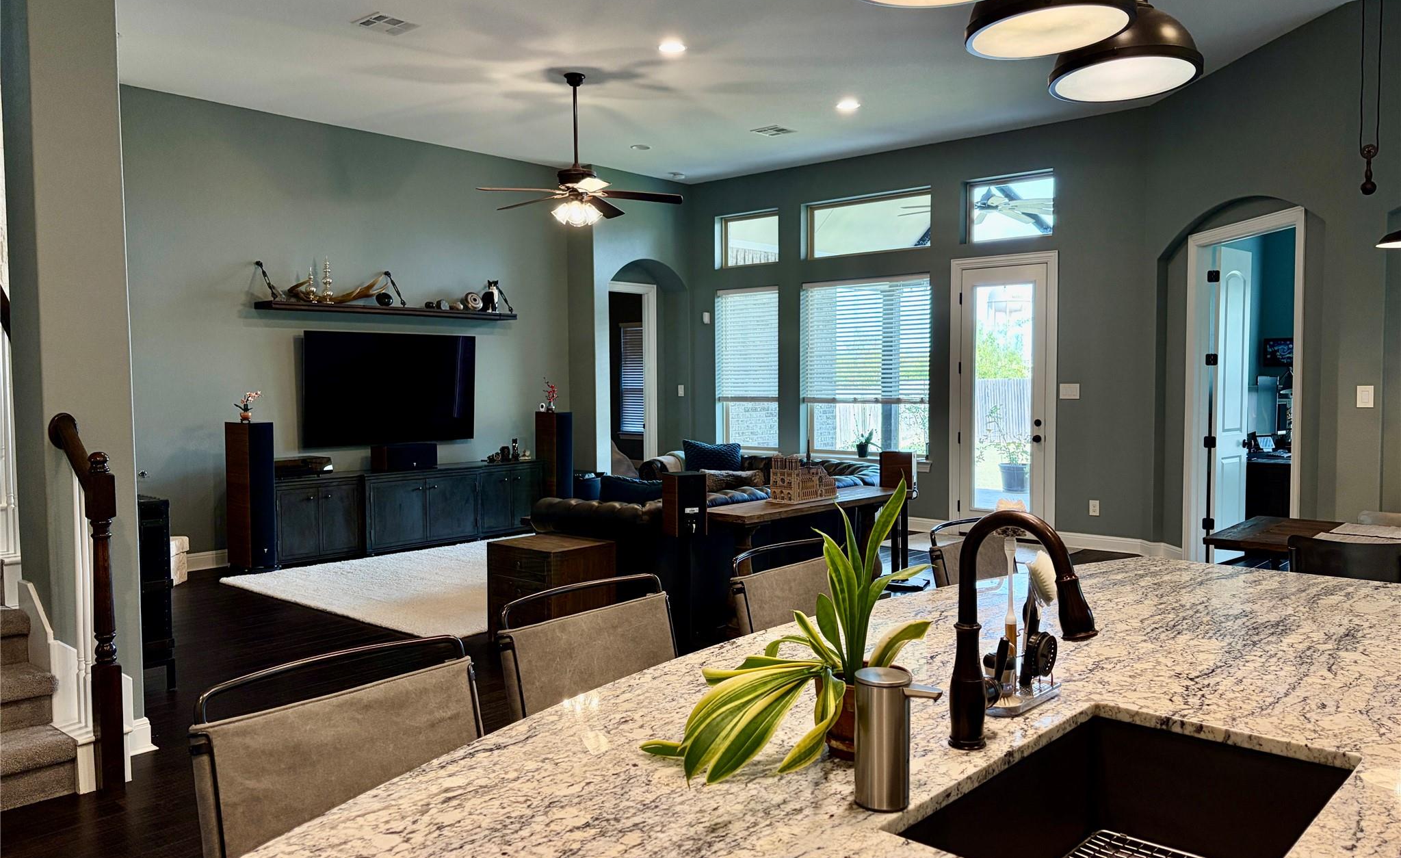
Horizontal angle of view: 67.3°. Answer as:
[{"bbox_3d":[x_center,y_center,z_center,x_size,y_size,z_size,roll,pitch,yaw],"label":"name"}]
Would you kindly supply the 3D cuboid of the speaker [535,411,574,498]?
[{"bbox_3d":[-1.482,0.409,10.706,0.200,1.150,0.345,-3,4,-42],"label":"speaker"}]

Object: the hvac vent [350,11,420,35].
[{"bbox_3d":[-1.903,-2.458,6.405,0.290,0.020,0.345,2,4,41],"label":"hvac vent"}]

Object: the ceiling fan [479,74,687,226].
[{"bbox_3d":[-0.894,-2.009,7.592,1.490,1.080,1.470,-1,3,-7],"label":"ceiling fan"}]

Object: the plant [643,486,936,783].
[{"bbox_3d":[0.132,0.292,1.630,0.455,0.425,0.310,0,3,0],"label":"plant"}]

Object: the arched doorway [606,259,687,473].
[{"bbox_3d":[-0.693,-0.456,11.573,0.400,2.790,1.170,2,4,42],"label":"arched doorway"}]

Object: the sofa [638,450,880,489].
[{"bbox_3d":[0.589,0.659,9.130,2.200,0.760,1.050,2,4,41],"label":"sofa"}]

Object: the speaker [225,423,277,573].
[{"bbox_3d":[-3.573,0.532,8.367,0.345,1.150,0.200,2,3,38],"label":"speaker"}]

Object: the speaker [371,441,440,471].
[{"bbox_3d":[-2.647,0.255,9.397,0.270,0.225,0.515,2,4,42],"label":"speaker"}]

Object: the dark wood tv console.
[{"bbox_3d":[-2.566,0.700,9.489,0.480,0.690,2.720,2,4,41],"label":"dark wood tv console"}]

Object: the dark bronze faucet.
[{"bbox_3d":[0.500,0.311,1.621,0.235,0.380,0.110,2,4,41],"label":"dark bronze faucet"}]

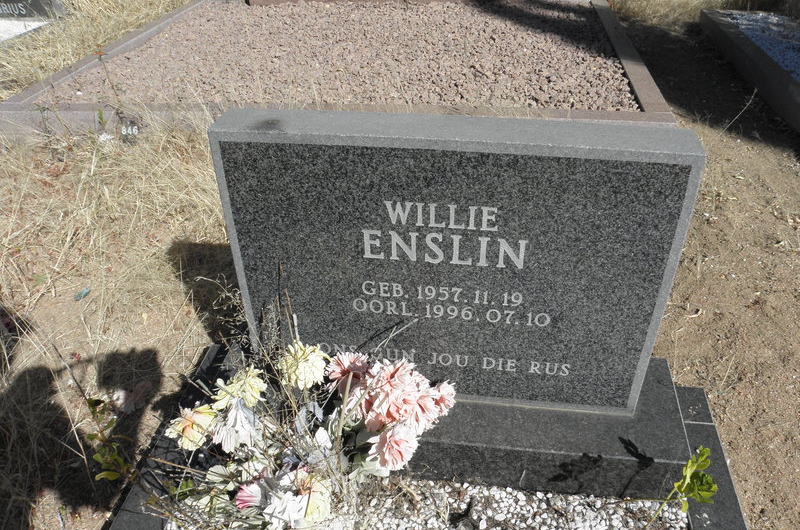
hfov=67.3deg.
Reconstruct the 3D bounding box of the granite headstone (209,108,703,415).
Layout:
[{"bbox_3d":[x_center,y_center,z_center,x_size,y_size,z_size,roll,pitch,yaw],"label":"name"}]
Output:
[{"bbox_3d":[0.065,0.009,0.909,0.625,0.452,0.082,4,34,7],"label":"granite headstone"}]

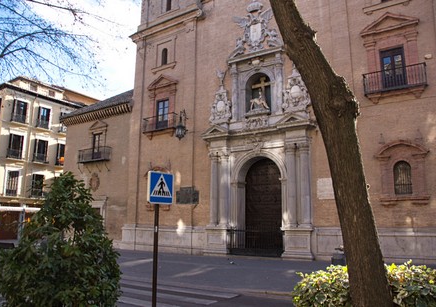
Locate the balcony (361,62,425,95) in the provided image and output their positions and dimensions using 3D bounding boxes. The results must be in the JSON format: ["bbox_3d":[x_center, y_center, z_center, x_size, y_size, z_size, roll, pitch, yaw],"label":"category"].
[{"bbox_3d":[8.175,-3.286,15.960,2.539,1.114,0.620,-7,-14,31],"label":"balcony"}]

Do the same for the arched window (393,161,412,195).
[{"bbox_3d":[8.284,1.085,15.446,0.680,1.496,0.220,-7,-14,31],"label":"arched window"}]

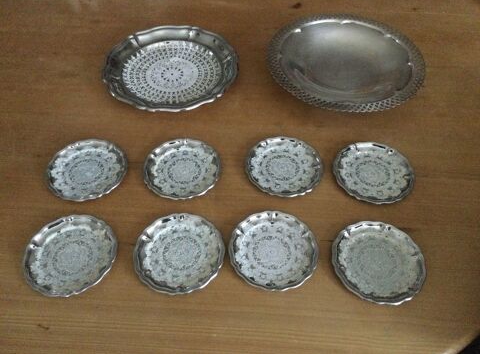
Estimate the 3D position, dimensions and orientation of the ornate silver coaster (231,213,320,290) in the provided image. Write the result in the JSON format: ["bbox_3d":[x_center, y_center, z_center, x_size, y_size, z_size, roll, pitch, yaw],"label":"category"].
[{"bbox_3d":[0.038,0.084,0.491,0.102,0.012,0.102,0,53,0],"label":"ornate silver coaster"}]

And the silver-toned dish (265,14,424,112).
[{"bbox_3d":[0.164,-0.176,0.680,0.243,0.029,0.243,0,53,0],"label":"silver-toned dish"}]

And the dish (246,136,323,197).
[{"bbox_3d":[0.058,-0.011,0.564,0.102,0.012,0.102,0,53,0],"label":"dish"}]

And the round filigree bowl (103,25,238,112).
[{"bbox_3d":[-0.107,-0.169,0.679,0.210,0.021,0.210,0,53,0],"label":"round filigree bowl"}]

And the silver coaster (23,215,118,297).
[{"bbox_3d":[-0.189,0.089,0.487,0.102,0.012,0.102,0,53,0],"label":"silver coaster"}]

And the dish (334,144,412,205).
[{"bbox_3d":[0.173,-0.004,0.558,0.102,0.012,0.102,0,53,0],"label":"dish"}]

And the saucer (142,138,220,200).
[{"bbox_3d":[-0.074,-0.009,0.562,0.102,0.012,0.102,0,53,0],"label":"saucer"}]

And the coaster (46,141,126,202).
[{"bbox_3d":[-0.197,-0.007,0.561,0.102,0.012,0.102,0,53,0],"label":"coaster"}]

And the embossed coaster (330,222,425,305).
[{"bbox_3d":[0.154,0.096,0.482,0.102,0.012,0.102,0,53,0],"label":"embossed coaster"}]

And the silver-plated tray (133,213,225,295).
[{"bbox_3d":[-0.068,0.087,0.489,0.102,0.012,0.102,0,53,0],"label":"silver-plated tray"}]

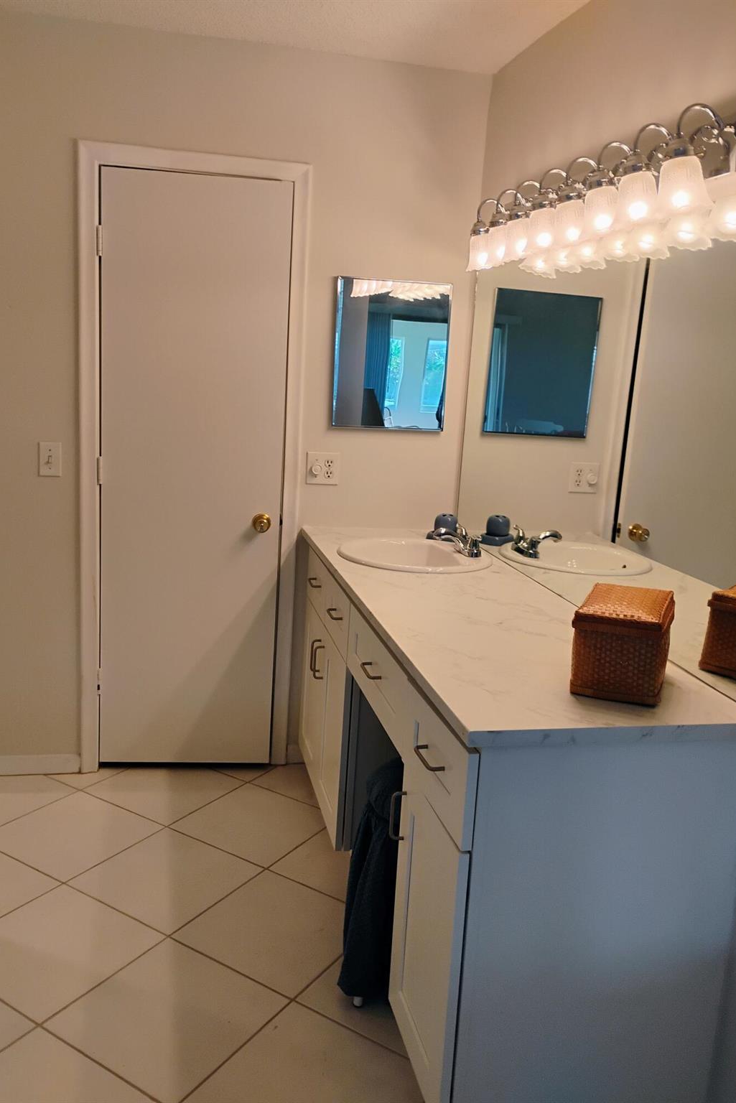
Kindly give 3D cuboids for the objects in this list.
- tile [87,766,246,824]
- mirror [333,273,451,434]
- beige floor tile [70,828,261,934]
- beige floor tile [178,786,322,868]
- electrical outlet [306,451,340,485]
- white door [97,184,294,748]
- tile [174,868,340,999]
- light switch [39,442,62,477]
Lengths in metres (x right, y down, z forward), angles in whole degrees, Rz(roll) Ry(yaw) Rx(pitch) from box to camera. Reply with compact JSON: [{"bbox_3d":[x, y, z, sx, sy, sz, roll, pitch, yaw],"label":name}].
[{"bbox_3d":[-0.708,0.833,3.142,0.400,0.010,0.400,10,13,31],"label":"tile"},{"bbox_3d":[0.078,-0.685,3.130,0.408,0.508,0.025,1,11,-13],"label":"mirror"},{"bbox_3d":[-0.582,0.948,2.595,0.400,0.010,0.400,10,13,31],"label":"beige floor tile"},{"bbox_3d":[-0.366,0.894,2.934,0.400,0.010,0.400,10,13,31],"label":"beige floor tile"},{"bbox_3d":[-0.158,-0.293,3.164,0.116,0.114,0.018,1,11,-13],"label":"electrical outlet"},{"bbox_3d":[-0.601,-0.222,3.077,0.612,2.022,0.040,2,11,-7],"label":"white door"},{"bbox_3d":[-0.240,1.009,2.387,0.400,0.010,0.400,10,13,31],"label":"tile"},{"bbox_3d":[-1.055,-0.304,2.965,0.071,0.114,0.014,1,11,-13],"label":"light switch"}]

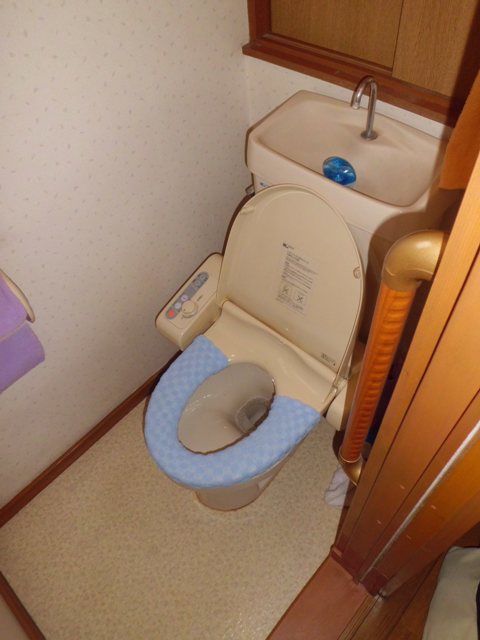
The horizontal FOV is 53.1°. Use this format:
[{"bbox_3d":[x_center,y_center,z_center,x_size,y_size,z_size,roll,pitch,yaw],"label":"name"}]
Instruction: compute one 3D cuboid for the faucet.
[{"bbox_3d":[0.248,-0.410,0.943,0.035,0.137,0.088,35,64,27],"label":"faucet"}]

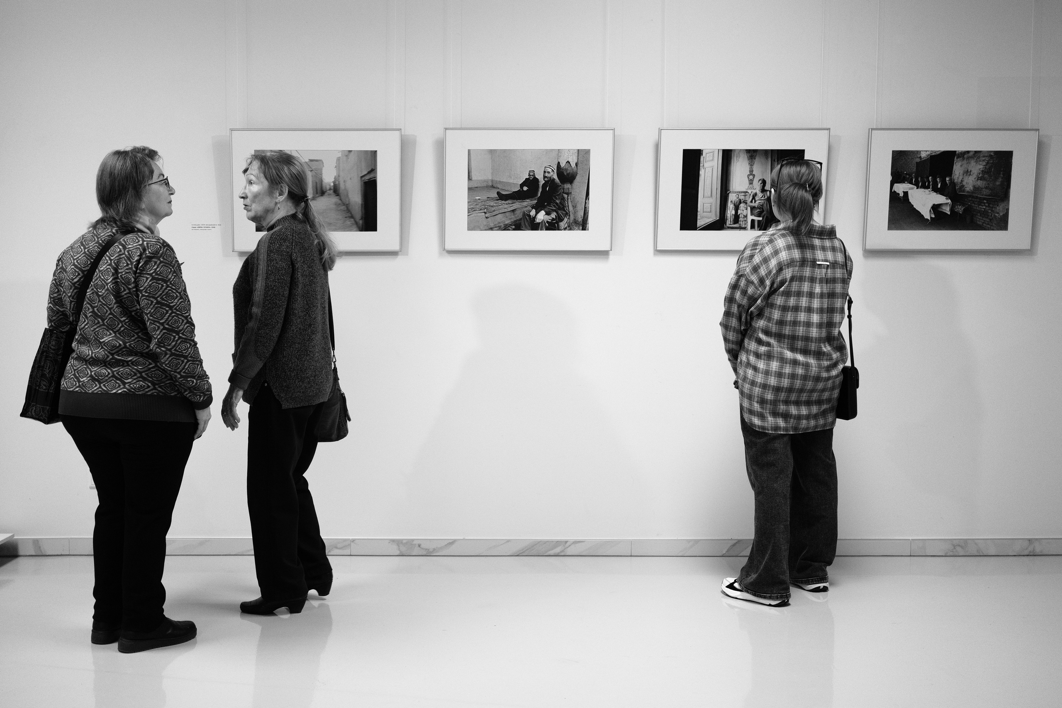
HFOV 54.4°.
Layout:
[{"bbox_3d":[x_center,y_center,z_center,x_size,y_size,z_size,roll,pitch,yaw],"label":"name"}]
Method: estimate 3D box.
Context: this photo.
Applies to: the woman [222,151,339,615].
[{"bbox_3d":[-0.903,0.092,3.708,0.340,1.635,0.400,2,5,19],"label":"woman"}]

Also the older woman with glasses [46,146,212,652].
[{"bbox_3d":[-1.288,0.137,3.330,0.360,1.600,0.510,-4,6,-43],"label":"older woman with glasses"}]

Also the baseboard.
[{"bbox_3d":[0.005,0.824,4.392,4.600,0.080,0.018,0,4,0],"label":"baseboard"}]

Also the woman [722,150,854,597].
[{"bbox_3d":[0.955,0.090,3.858,0.450,1.630,0.340,-3,5,-33],"label":"woman"}]

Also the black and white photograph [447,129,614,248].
[{"bbox_3d":[-0.009,-0.674,4.256,0.700,0.500,0.025,0,7,0],"label":"black and white photograph"}]

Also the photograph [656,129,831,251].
[{"bbox_3d":[0.869,-0.676,4.256,0.700,0.500,0.025,0,7,0],"label":"photograph"}]

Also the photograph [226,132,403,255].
[{"bbox_3d":[-0.881,-0.671,4.256,0.700,0.500,0.025,0,7,0],"label":"photograph"}]

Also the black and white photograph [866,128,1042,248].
[{"bbox_3d":[1.724,-0.676,4.255,0.700,0.500,0.025,0,7,0],"label":"black and white photograph"}]

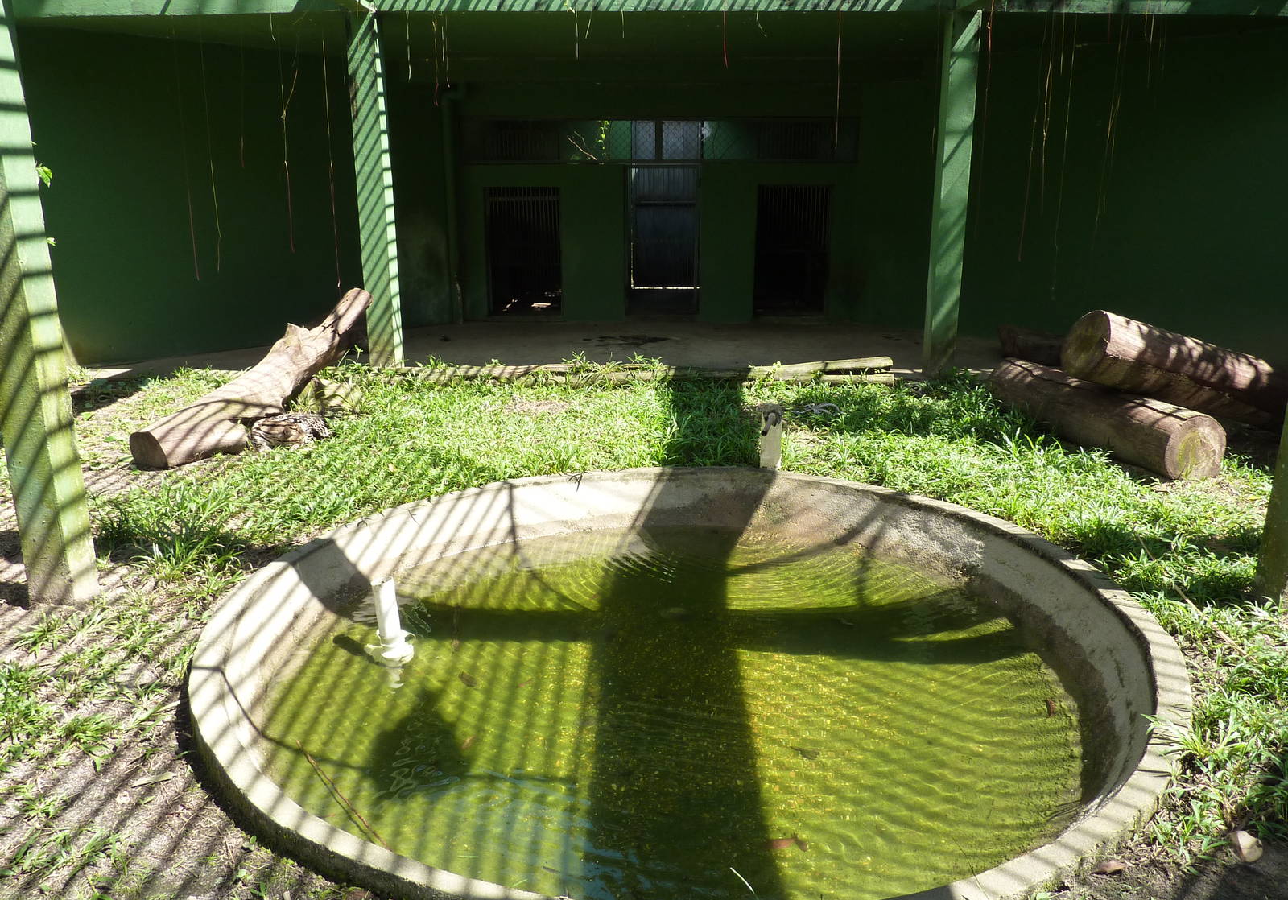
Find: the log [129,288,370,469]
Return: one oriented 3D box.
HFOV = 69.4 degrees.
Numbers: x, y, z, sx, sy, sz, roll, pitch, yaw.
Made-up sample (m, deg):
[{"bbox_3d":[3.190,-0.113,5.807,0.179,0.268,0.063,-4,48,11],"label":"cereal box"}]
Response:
[{"bbox_3d":[-2.856,-0.675,7.256,0.470,0.450,3.045,2,27,10],"label":"log"}]

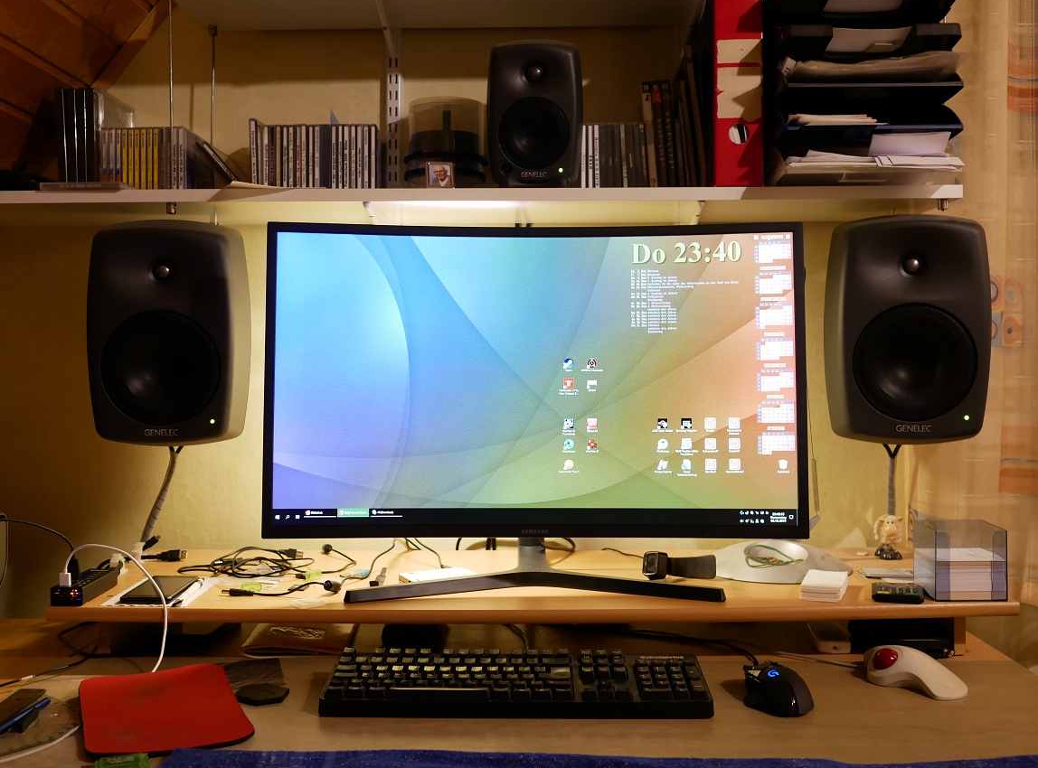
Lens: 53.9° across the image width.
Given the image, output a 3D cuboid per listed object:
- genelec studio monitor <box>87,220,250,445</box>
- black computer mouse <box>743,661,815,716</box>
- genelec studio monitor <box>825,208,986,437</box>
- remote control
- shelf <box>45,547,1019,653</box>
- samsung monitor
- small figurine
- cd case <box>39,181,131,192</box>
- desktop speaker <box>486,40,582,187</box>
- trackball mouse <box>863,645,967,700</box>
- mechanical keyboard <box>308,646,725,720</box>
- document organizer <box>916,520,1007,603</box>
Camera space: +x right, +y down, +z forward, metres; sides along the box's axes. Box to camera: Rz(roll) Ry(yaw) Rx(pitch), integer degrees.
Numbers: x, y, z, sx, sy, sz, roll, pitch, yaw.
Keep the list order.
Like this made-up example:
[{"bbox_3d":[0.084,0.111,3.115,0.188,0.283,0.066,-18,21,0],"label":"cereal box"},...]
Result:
[{"bbox_3d":[-0.546,-0.080,1.595,0.237,0.350,0.223,-1,2,-10],"label":"genelec studio monitor"},{"bbox_3d":[0.306,0.355,1.213,0.076,0.041,0.130,0,1,-5],"label":"black computer mouse"},{"bbox_3d":[0.600,-0.084,1.575,0.237,0.350,0.223,0,2,10],"label":"genelec studio monitor"},{"bbox_3d":[0.481,0.264,1.296,0.057,0.014,0.062,0,1,18],"label":"remote control"},{"bbox_3d":[0.019,0.322,1.462,1.205,0.102,0.392,0,1,0],"label":"shelf"},{"bbox_3d":[0.023,0.026,1.408,0.722,0.492,0.270,0,1,0],"label":"samsung monitor"},{"bbox_3d":[0.568,0.232,1.571,0.043,0.068,0.047,0,1,6],"label":"small figurine"},{"bbox_3d":[-0.680,-0.307,1.651,0.125,0.011,0.142,0,1,0],"label":"cd case"},{"bbox_3d":[0.025,-0.428,1.635,0.150,0.231,0.142,0,7,2],"label":"desktop speaker"},{"bbox_3d":[0.491,0.351,1.276,0.084,0.045,0.140,-1,1,-30],"label":"trackball mouse"},{"bbox_3d":[-0.002,0.355,1.228,0.447,0.044,0.150,0,1,0],"label":"mechanical keyboard"},{"bbox_3d":[0.566,0.226,1.311,0.088,0.089,0.090,0,1,5],"label":"document organizer"}]

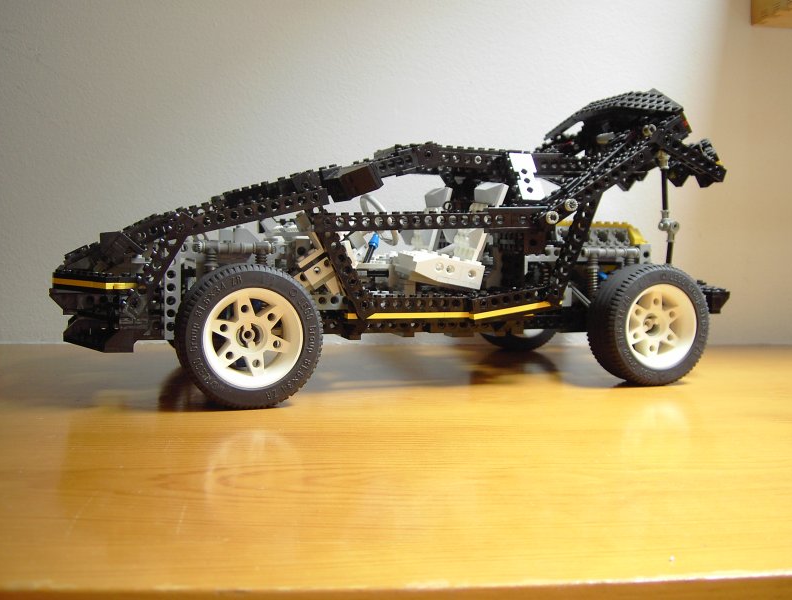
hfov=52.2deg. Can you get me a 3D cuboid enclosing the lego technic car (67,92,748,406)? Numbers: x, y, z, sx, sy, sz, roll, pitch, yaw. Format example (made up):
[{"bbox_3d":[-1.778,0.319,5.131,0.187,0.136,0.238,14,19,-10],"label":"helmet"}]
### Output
[{"bbox_3d":[-0.008,-0.056,0.599,0.457,0.220,0.230,-1,4,-20],"label":"lego technic car"}]

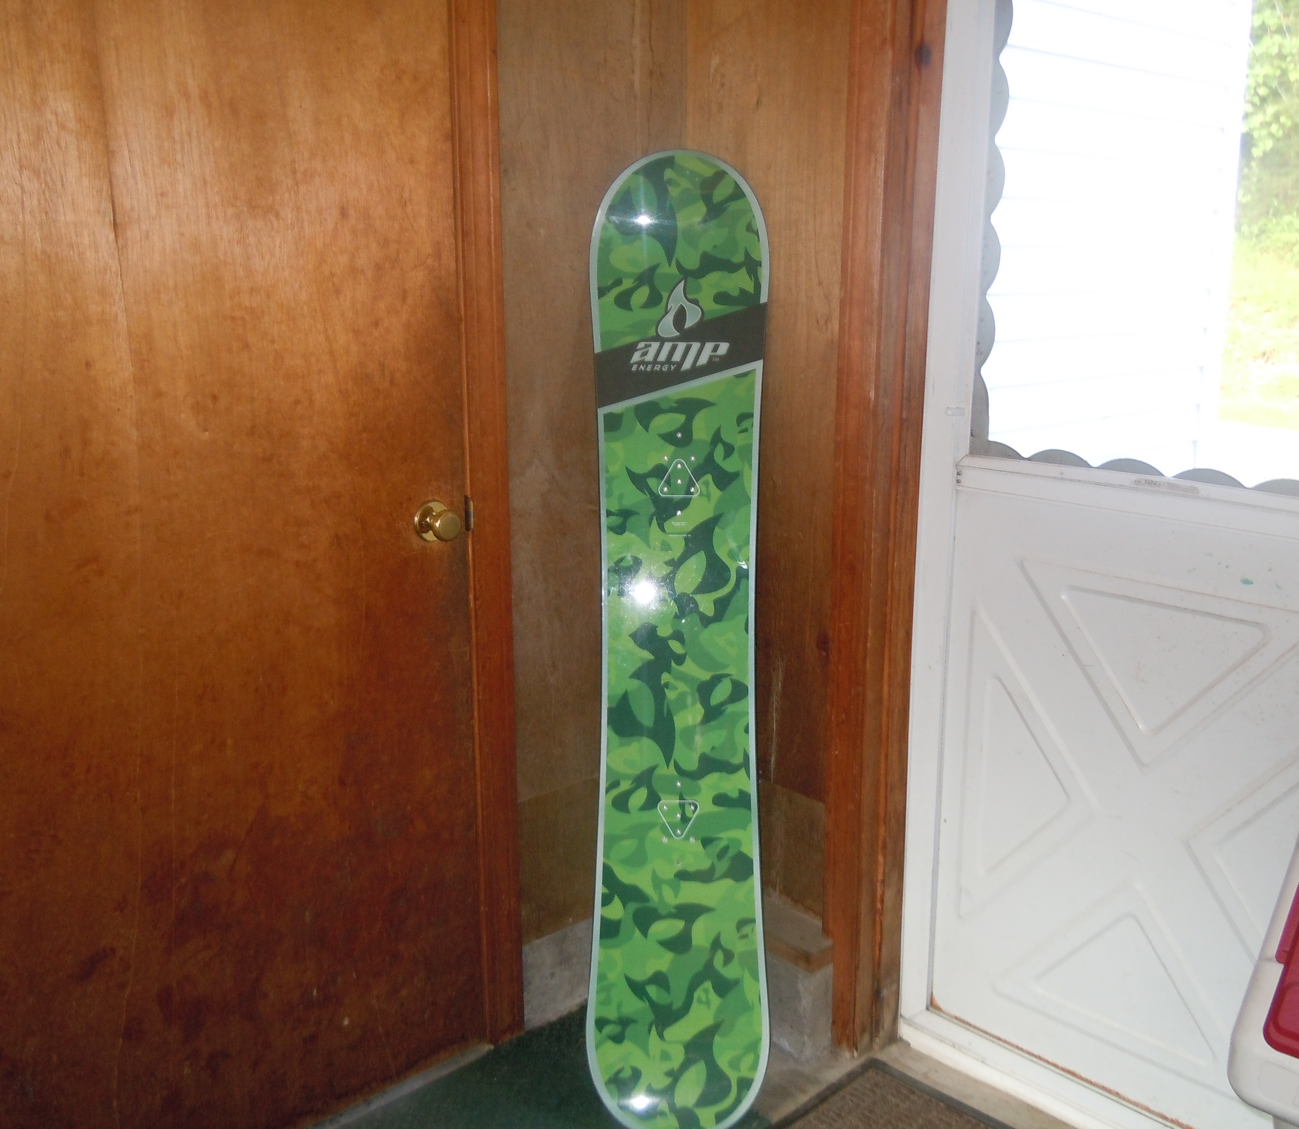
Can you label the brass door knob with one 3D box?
[{"bbox_3d":[-0.315,-0.061,1.980,0.065,0.065,0.056,-12,18,-41],"label":"brass door knob"}]

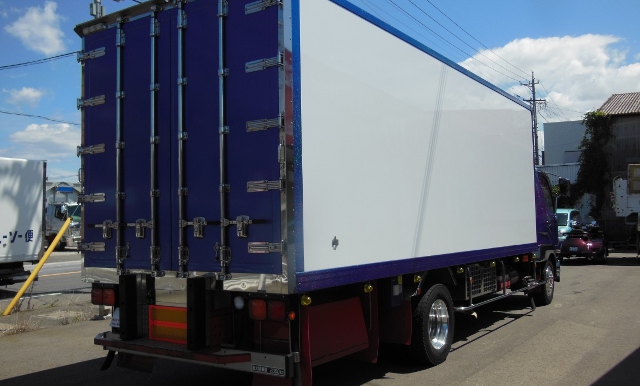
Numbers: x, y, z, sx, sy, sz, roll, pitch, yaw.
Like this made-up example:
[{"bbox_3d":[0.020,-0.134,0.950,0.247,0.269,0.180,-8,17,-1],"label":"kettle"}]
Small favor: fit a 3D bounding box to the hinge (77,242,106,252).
[{"bbox_3d":[-2.039,0.477,5.605,0.340,0.090,0.060,-3,-4,33],"label":"hinge"}]

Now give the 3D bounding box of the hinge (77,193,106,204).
[{"bbox_3d":[-2.139,0.051,5.880,0.350,0.090,0.055,-3,-4,34],"label":"hinge"}]

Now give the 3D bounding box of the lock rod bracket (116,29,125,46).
[{"bbox_3d":[-1.812,-1.413,5.724,0.070,0.145,0.050,-3,-4,34],"label":"lock rod bracket"}]

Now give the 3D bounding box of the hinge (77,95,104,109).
[{"bbox_3d":[-2.077,-0.817,5.684,0.340,0.095,0.060,-3,-4,33],"label":"hinge"}]

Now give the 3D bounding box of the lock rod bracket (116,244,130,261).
[{"bbox_3d":[-1.759,0.530,5.599,0.120,0.155,0.060,-3,-4,34],"label":"lock rod bracket"}]

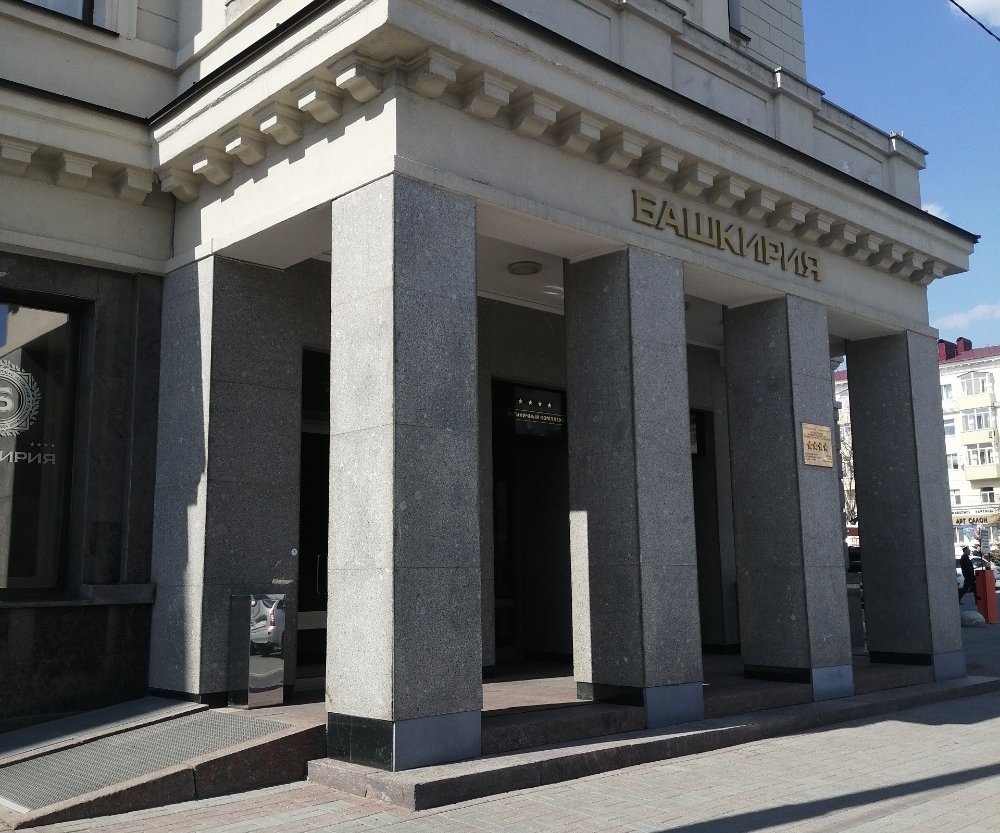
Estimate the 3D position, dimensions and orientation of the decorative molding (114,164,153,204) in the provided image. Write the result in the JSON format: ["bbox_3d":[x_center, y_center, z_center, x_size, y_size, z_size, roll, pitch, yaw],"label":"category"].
[{"bbox_3d":[-3.172,-2.020,9.103,0.274,0.265,0.255,7,-12,-41],"label":"decorative molding"}]

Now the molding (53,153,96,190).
[{"bbox_3d":[-3.557,-2.068,8.764,0.283,0.265,0.255,7,-12,-41],"label":"molding"}]

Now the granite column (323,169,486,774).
[{"bbox_3d":[-0.652,0.352,7.071,0.705,3.780,0.740,7,-12,-41],"label":"granite column"}]

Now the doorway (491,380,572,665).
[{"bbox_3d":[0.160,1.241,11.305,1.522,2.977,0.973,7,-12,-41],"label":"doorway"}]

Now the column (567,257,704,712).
[{"bbox_3d":[1.085,0.564,8.606,0.705,3.769,0.740,7,-12,-41],"label":"column"}]

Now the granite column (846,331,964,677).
[{"bbox_3d":[4.539,0.994,11.657,0.705,3.763,0.740,7,-12,-41],"label":"granite column"}]

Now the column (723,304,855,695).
[{"bbox_3d":[2.790,0.775,10.113,0.705,3.763,0.740,7,-12,-41],"label":"column"}]

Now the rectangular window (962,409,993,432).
[{"bbox_3d":[39.826,0.330,86.800,0.250,1.750,2.550,7,-12,-41],"label":"rectangular window"}]

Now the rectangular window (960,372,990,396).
[{"bbox_3d":[39.743,-2.675,87.000,0.250,1.750,2.500,7,-12,-41],"label":"rectangular window"}]

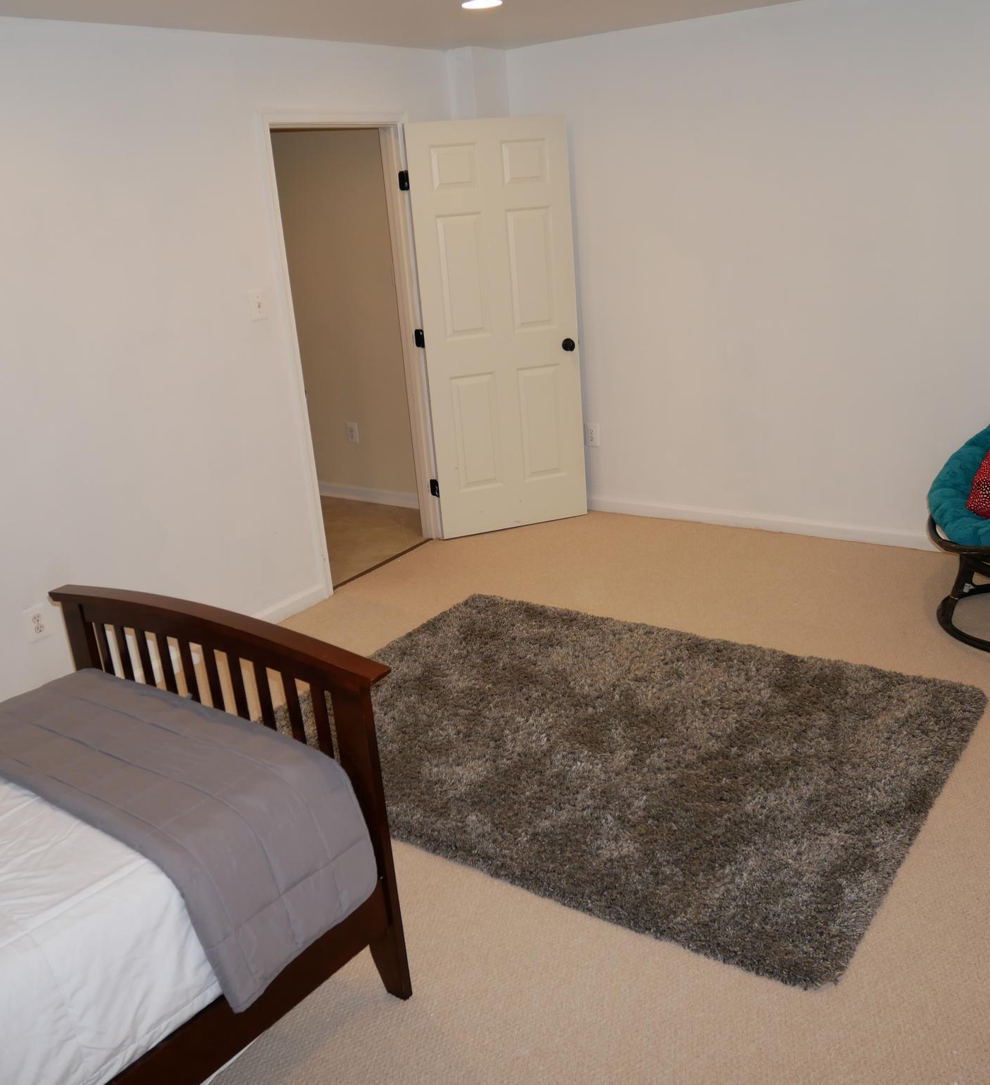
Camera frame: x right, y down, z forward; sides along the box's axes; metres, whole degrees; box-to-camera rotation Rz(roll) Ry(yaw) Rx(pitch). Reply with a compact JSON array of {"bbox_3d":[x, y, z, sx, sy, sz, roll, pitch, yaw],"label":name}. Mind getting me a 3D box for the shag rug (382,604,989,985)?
[{"bbox_3d":[0.321,0.610,3.323,2.106,0.042,1.549,9,23,34],"label":"shag rug"}]

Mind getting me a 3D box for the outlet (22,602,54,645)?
[{"bbox_3d":[-1.615,0.286,3.546,0.010,0.120,0.080,10,24,36],"label":"outlet"}]

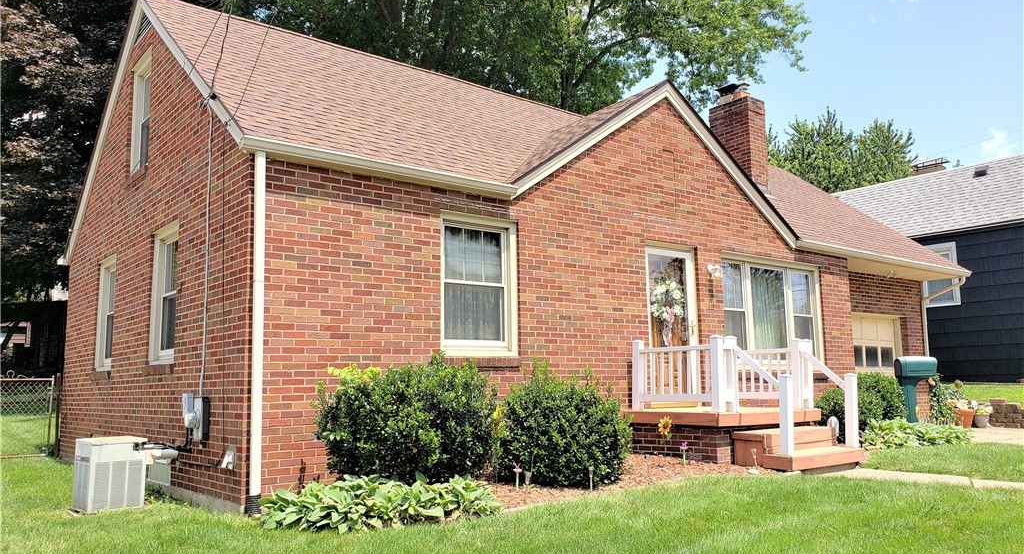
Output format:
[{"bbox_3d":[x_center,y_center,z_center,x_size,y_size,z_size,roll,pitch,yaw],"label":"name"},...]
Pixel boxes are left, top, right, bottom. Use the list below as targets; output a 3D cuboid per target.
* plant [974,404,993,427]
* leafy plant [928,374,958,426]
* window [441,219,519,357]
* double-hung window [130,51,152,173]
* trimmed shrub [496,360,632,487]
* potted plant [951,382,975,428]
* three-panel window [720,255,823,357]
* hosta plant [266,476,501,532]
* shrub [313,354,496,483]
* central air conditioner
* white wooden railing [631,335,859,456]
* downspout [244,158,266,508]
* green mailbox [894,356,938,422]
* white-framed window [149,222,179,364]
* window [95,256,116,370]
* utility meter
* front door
[{"bbox_3d":[8.968,2.655,14.690,0.330,0.460,0.330,5,-10,-39],"label":"plant"},{"bbox_3d":[8.303,2.386,14.800,0.450,1.000,0.400,5,-10,-38],"label":"leafy plant"},{"bbox_3d":[-0.340,0.090,8.009,0.980,1.480,0.110,5,-10,-38],"label":"window"},{"bbox_3d":[-4.626,-2.040,9.707,0.140,1.440,0.960,5,-10,-39],"label":"double-hung window"},{"bbox_3d":[0.524,1.397,7.675,1.360,1.140,1.200,5,-10,-39],"label":"trimmed shrub"},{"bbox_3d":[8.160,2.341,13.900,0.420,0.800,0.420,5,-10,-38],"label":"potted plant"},{"bbox_3d":[3.858,0.514,11.306,2.480,1.580,0.120,5,-10,-38],"label":"three-panel window"},{"bbox_3d":[-0.949,1.697,5.943,1.650,0.320,0.880,5,-10,-39],"label":"hosta plant"},{"bbox_3d":[-0.871,1.285,6.527,1.600,1.220,1.200,5,-10,-39],"label":"shrub"},{"bbox_3d":[-3.782,1.853,7.238,0.480,0.610,0.480,6,-10,-41],"label":"central air conditioner"},{"bbox_3d":[2.764,1.355,9.026,1.930,1.250,1.900,5,-10,-38],"label":"white wooden railing"},{"bbox_3d":[-2.119,0.413,6.346,0.090,2.980,0.085,5,-10,-39],"label":"downspout"},{"bbox_3d":[6.041,1.802,11.500,0.490,1.260,0.230,-2,-8,5],"label":"green mailbox"},{"bbox_3d":[-3.720,0.194,8.346,0.140,1.480,0.980,5,-10,-39],"label":"white-framed window"},{"bbox_3d":[-5.355,0.495,10.193,0.120,1.480,0.920,5,-10,-40],"label":"window"},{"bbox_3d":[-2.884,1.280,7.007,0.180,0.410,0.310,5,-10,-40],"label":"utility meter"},{"bbox_3d":[2.043,0.624,9.857,0.950,2.060,0.090,5,-10,-38],"label":"front door"}]

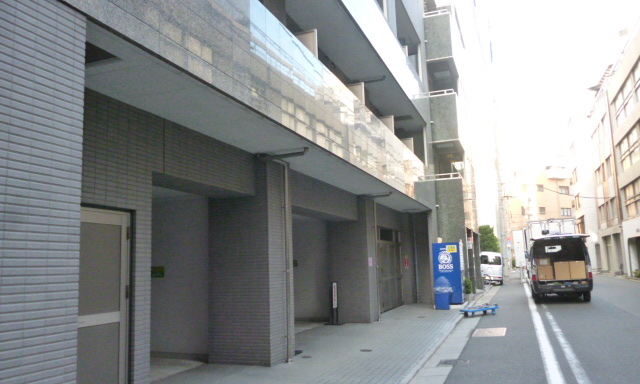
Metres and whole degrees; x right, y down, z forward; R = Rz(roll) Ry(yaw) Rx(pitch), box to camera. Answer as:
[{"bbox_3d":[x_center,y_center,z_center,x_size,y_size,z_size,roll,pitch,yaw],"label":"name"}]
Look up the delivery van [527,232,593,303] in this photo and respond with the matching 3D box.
[{"bbox_3d":[8.305,2.776,18.201,1.700,2.000,4.500,-5,-8,20],"label":"delivery van"}]

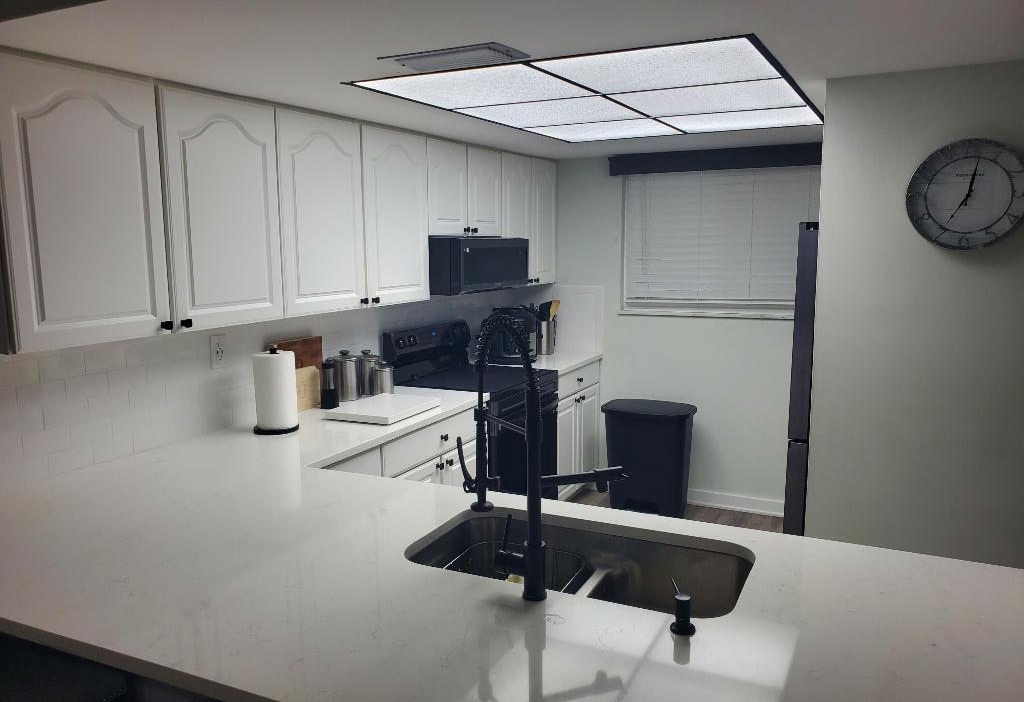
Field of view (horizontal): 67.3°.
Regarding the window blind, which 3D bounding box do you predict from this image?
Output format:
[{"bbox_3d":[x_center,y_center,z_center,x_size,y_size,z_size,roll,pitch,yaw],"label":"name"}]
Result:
[{"bbox_3d":[1.212,-0.654,4.468,1.207,0.850,0.055,4,9,27],"label":"window blind"}]

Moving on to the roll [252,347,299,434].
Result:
[{"bbox_3d":[-0.902,0.144,2.927,0.156,0.322,0.156,-1,8,0],"label":"roll"}]

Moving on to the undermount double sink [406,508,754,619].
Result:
[{"bbox_3d":[0.161,0.580,1.765,0.735,0.225,0.410,4,9,27],"label":"undermount double sink"}]

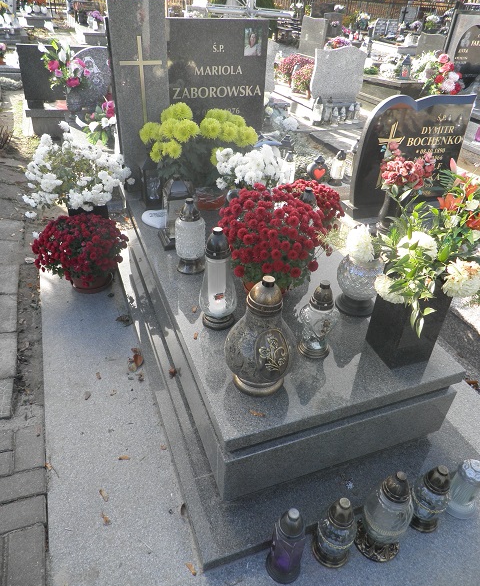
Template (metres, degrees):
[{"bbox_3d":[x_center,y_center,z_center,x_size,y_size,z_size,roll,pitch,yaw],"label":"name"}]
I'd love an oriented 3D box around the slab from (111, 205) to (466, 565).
[{"bbox_3d":[0.035,0.016,1.997,0.990,0.330,1.920,-10,37,-18],"label":"slab"}]

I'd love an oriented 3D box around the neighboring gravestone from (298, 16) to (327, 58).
[{"bbox_3d":[1.372,-4.825,8.326,0.475,0.621,0.107,-10,37,-18],"label":"neighboring gravestone"}]

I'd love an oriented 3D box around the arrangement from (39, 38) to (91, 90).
[{"bbox_3d":[-1.500,-1.949,3.793,0.440,0.400,0.320,-10,37,-18],"label":"arrangement"}]

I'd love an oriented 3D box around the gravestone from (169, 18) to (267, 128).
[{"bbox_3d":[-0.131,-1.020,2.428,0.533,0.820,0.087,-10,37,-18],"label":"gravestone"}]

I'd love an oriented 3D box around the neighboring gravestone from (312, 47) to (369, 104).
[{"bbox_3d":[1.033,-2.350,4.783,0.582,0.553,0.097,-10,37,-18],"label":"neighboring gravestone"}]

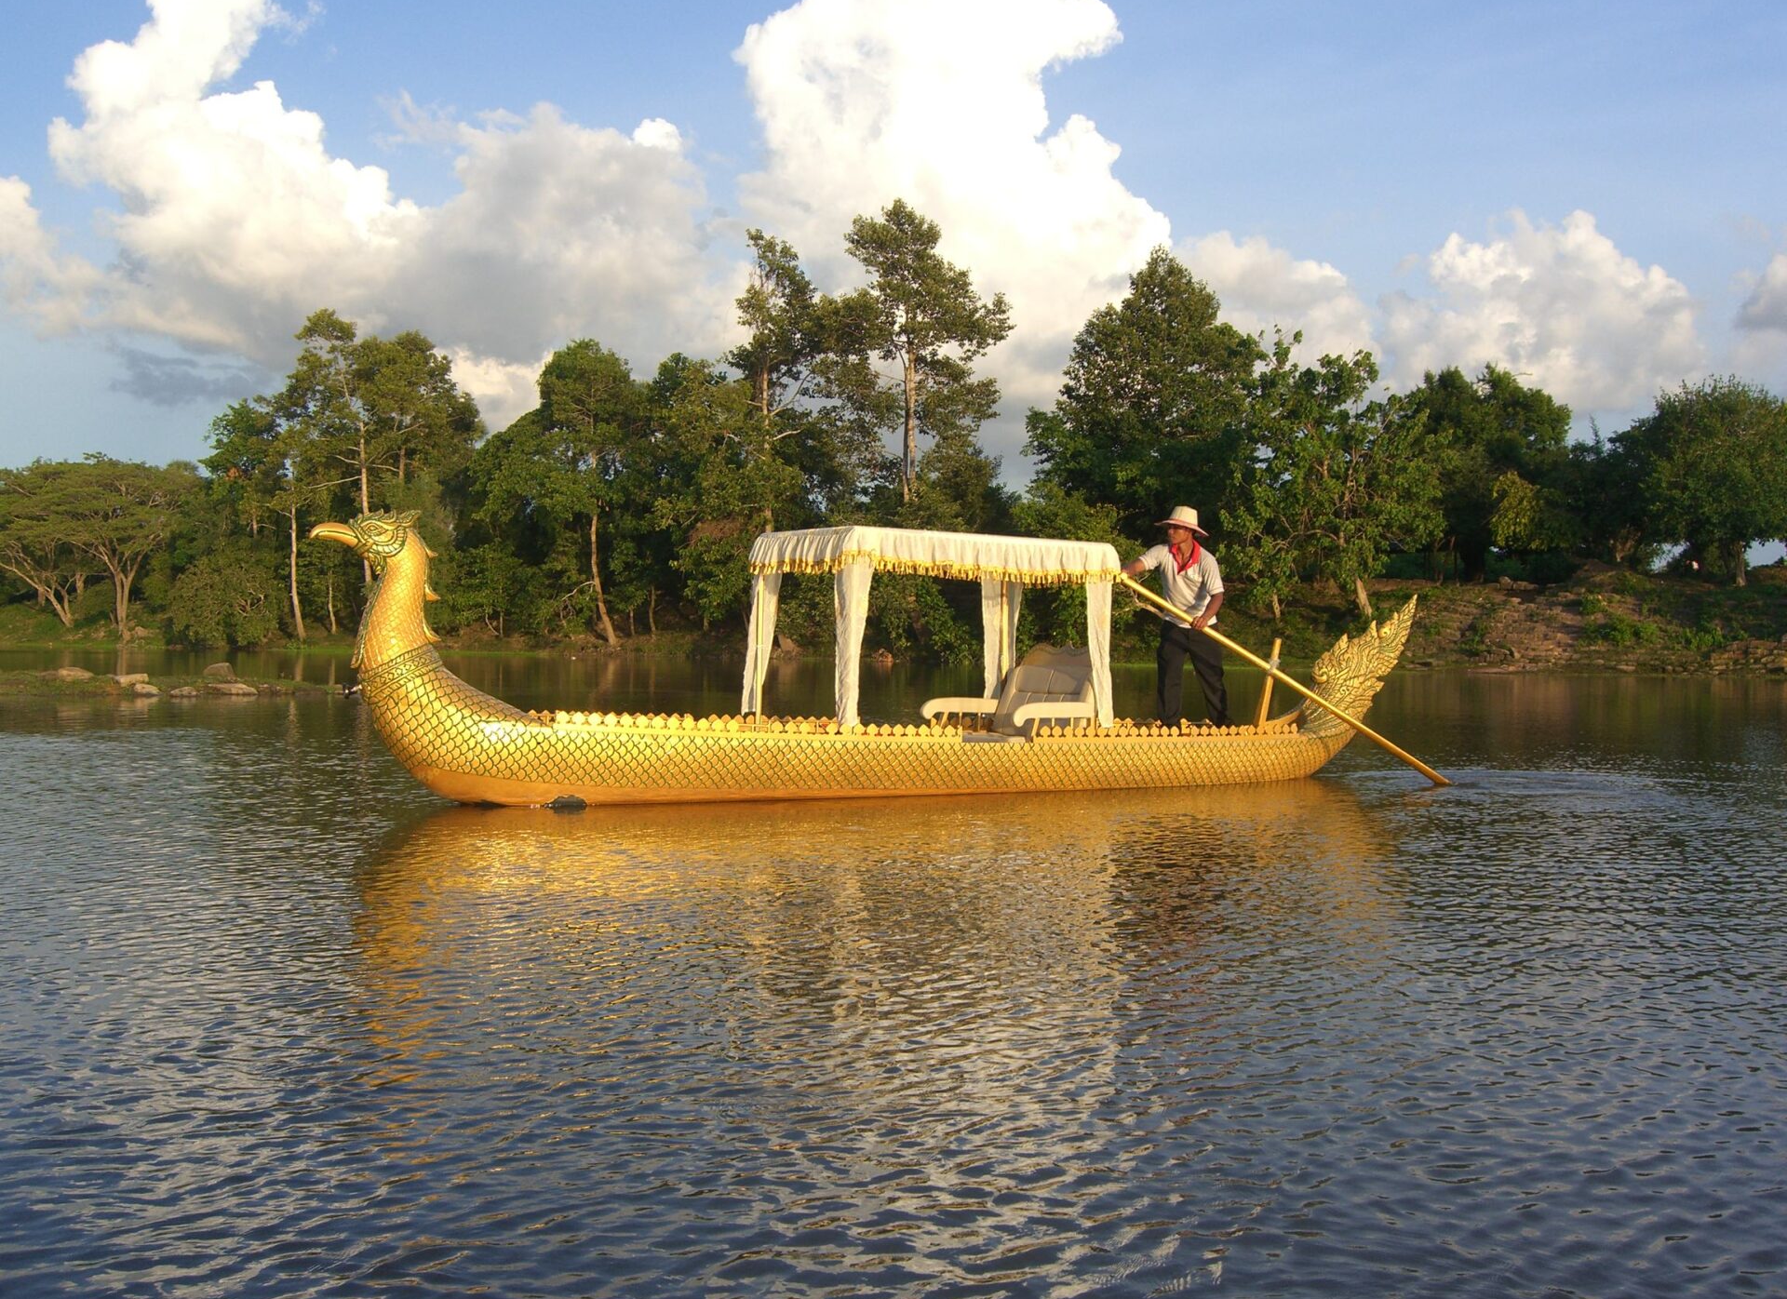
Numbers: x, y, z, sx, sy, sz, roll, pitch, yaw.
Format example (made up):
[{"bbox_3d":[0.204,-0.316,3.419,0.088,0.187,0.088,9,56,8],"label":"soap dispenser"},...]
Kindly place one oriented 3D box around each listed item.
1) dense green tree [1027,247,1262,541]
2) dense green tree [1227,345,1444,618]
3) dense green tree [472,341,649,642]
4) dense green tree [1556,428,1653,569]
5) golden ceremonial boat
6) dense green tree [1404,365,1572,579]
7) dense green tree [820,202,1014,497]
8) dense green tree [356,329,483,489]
[{"bbox_3d":[8.967,-7.921,70.000,8.170,12.900,8.170,1,1,7],"label":"dense green tree"},{"bbox_3d":[14.641,-5.551,65.000,7.000,9.020,7.000,1,1,13],"label":"dense green tree"},{"bbox_3d":[-11.373,-5.388,67.000,5.830,10.250,5.830,1,1,-10],"label":"dense green tree"},{"bbox_3d":[27.302,-5.765,75.000,4.040,5.390,4.040,1,1,20],"label":"dense green tree"},{"bbox_3d":[0.480,0.143,13.150,8.750,1.820,1.400,1,1,-33],"label":"golden ceremonial boat"},{"bbox_3d":[21.701,-6.482,72.000,6.260,7.890,6.260,1,1,17],"label":"dense green tree"},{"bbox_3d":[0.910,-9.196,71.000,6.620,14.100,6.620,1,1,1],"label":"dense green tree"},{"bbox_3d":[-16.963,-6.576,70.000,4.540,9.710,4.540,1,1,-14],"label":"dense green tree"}]

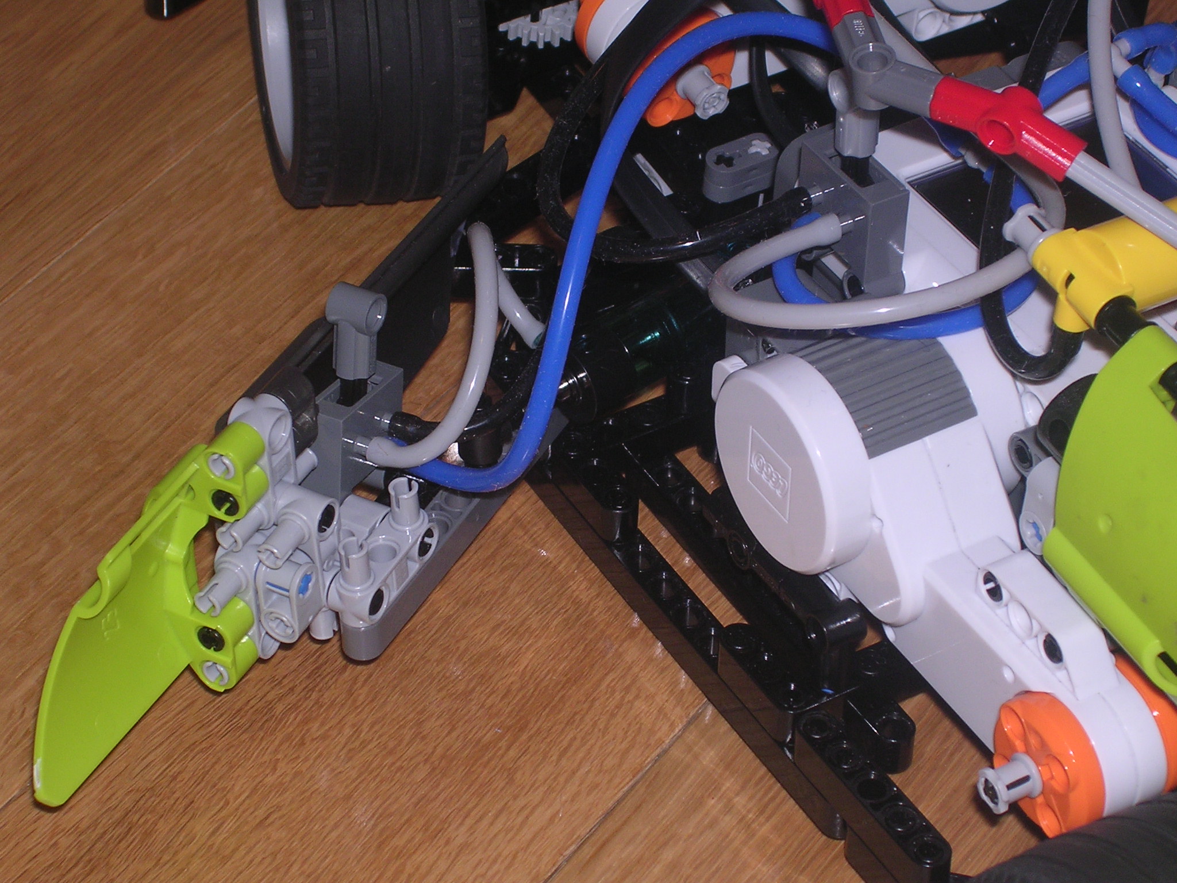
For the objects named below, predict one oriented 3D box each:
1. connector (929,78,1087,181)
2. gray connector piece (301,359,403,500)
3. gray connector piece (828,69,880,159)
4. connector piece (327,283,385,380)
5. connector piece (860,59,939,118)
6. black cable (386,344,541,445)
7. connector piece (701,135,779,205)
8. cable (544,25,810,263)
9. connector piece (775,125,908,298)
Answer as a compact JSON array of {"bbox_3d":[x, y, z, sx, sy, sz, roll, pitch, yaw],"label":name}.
[{"bbox_3d":[0.067,-0.050,0.626,0.024,0.009,0.008,26,56,10],"label":"connector"},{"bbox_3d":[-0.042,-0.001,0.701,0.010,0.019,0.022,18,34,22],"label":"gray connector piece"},{"bbox_3d":[0.047,-0.059,0.681,0.008,0.016,0.007,-19,37,-26],"label":"gray connector piece"},{"bbox_3d":[-0.041,-0.020,0.690,0.008,0.016,0.007,18,34,22],"label":"connector piece"},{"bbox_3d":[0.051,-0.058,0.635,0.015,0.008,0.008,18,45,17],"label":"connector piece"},{"bbox_3d":[-0.019,-0.008,0.694,0.040,0.008,0.013,-33,53,-32],"label":"black cable"},{"bbox_3d":[0.029,-0.052,0.743,0.016,0.008,0.008,-21,47,-23],"label":"connector piece"},{"bbox_3d":[0.005,-0.052,0.701,0.042,0.018,0.073,-19,46,-22],"label":"cable"},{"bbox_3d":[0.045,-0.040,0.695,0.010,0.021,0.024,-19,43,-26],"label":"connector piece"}]

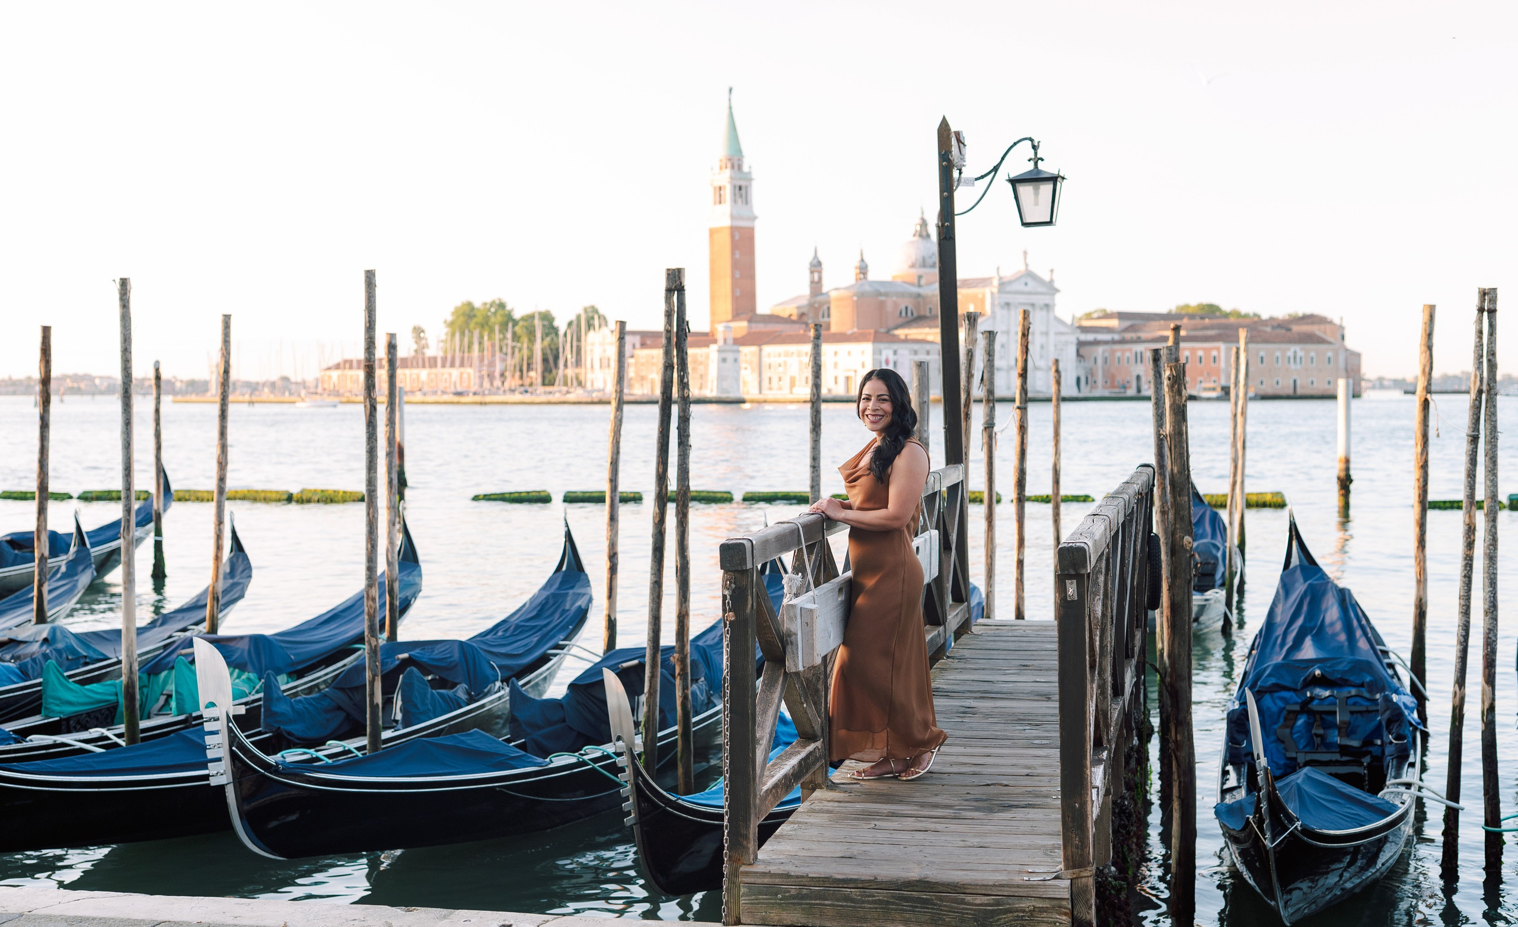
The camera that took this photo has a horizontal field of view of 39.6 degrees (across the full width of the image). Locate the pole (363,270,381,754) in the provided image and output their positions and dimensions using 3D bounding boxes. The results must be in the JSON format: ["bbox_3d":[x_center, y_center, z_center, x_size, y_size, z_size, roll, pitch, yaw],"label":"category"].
[{"bbox_3d":[-2.392,0.555,13.056,0.085,3.487,0.085,0,2,12],"label":"pole"}]

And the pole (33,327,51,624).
[{"bbox_3d":[-6.442,0.440,18.964,0.100,3.340,0.100,2,2,12],"label":"pole"}]

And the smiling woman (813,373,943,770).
[{"bbox_3d":[0.466,0.433,8.320,0.500,1.630,0.450,-1,2,-21],"label":"smiling woman"}]

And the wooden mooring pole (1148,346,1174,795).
[{"bbox_3d":[2.418,0.809,12.495,0.085,2.974,0.085,-2,2,12],"label":"wooden mooring pole"}]

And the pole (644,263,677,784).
[{"bbox_3d":[-0.600,0.579,12.555,0.088,3.461,0.088,3,2,12],"label":"pole"}]

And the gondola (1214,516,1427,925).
[{"bbox_3d":[4.080,1.639,15.350,1.450,1.750,10.800,0,2,15],"label":"gondola"}]

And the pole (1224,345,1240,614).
[{"bbox_3d":[5.744,0.324,25.648,0.090,3.487,0.090,1,2,0],"label":"pole"}]

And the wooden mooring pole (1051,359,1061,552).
[{"bbox_3d":[3.456,0.460,24.451,0.090,3.324,0.090,-1,2,0],"label":"wooden mooring pole"}]

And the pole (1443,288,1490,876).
[{"bbox_3d":[3.989,0.663,11.881,0.090,3.294,0.090,3,2,12],"label":"pole"}]

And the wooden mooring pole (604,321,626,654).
[{"bbox_3d":[-1.326,0.515,19.345,0.100,3.627,0.100,2,2,0],"label":"wooden mooring pole"}]

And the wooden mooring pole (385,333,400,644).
[{"bbox_3d":[-3.230,0.488,18.561,0.100,3.238,0.100,1,2,12],"label":"wooden mooring pole"}]

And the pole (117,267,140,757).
[{"bbox_3d":[-4.459,0.598,14.940,0.092,3.801,0.092,0,2,0],"label":"pole"}]

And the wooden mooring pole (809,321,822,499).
[{"bbox_3d":[0.467,0.486,17.507,0.100,3.280,0.100,1,2,12],"label":"wooden mooring pole"}]

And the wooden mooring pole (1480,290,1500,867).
[{"bbox_3d":[4.503,0.733,12.944,0.090,3.577,0.090,-1,2,0],"label":"wooden mooring pole"}]

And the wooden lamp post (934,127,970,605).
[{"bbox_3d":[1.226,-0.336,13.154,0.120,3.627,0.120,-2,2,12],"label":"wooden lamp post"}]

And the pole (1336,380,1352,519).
[{"bbox_3d":[12.539,-0.367,45.164,0.310,2.898,0.310,0,2,12],"label":"pole"}]

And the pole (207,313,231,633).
[{"bbox_3d":[-5.119,0.467,19.944,0.093,3.726,0.093,3,2,0],"label":"pole"}]

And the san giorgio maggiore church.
[{"bbox_3d":[17.238,-50.315,490.000,62.000,71.000,95.000,-2,3,-42],"label":"san giorgio maggiore church"}]

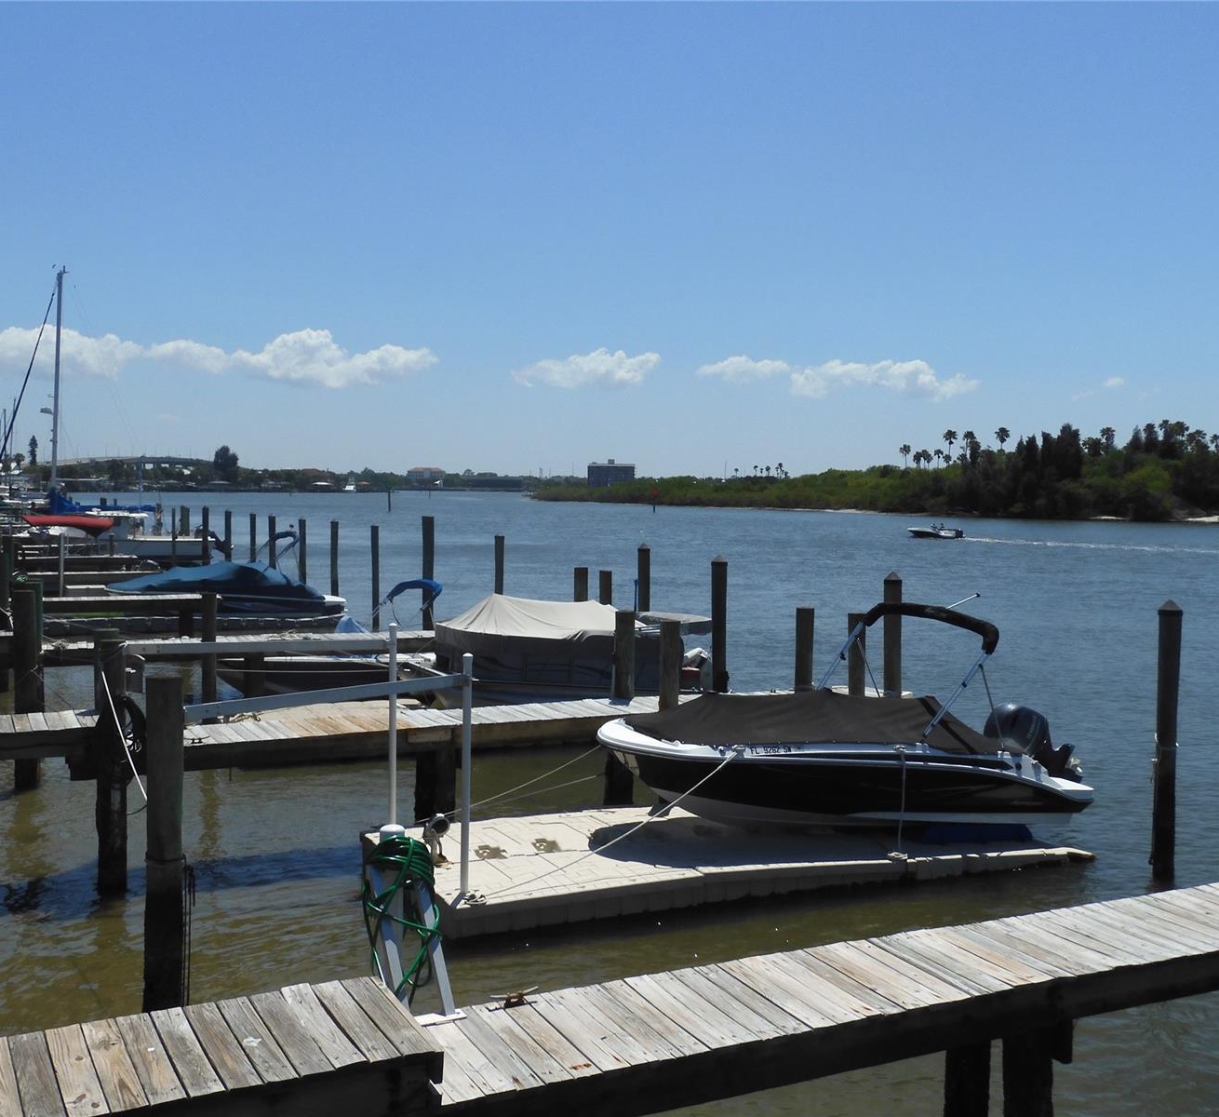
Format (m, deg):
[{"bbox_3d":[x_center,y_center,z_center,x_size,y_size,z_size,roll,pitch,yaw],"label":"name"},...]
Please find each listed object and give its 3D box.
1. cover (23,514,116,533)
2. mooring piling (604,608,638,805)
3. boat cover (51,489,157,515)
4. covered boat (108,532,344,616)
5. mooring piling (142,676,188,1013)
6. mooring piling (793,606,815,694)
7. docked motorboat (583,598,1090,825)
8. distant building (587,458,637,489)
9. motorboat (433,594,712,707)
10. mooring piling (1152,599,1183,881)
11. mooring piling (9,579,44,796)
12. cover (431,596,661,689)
[{"bbox_3d":[-19.227,-1.203,46.016,3.100,0.750,1.300,-1,3,-25],"label":"cover"},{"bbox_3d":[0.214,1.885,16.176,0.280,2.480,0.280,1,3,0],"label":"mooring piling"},{"bbox_3d":[-27.561,-3.017,70.004,5.410,1.421,0.406,-1,3,-23],"label":"boat cover"},{"bbox_3d":[-10.681,0.457,36.008,6.200,2.350,2.350,4,2,-25],"label":"covered boat"},{"bbox_3d":[-3.347,2.208,9.780,0.289,2.627,0.289,-1,3,-23],"label":"mooring piling"},{"bbox_3d":[2.607,1.882,17.284,0.239,2.448,0.239,-1,3,-23],"label":"mooring piling"},{"bbox_3d":[2.865,1.726,14.707,6.463,2.436,2.436,4,2,-21],"label":"docked motorboat"},{"bbox_3d":[1.979,-70.320,1105.803,40.000,26.000,17.000,0,3,0],"label":"distant building"},{"bbox_3d":[-0.704,1.579,20.836,4.550,1.900,2.300,4,2,-17],"label":"motorboat"},{"bbox_3d":[5.831,1.888,13.465,0.250,2.910,0.250,1,3,0],"label":"mooring piling"},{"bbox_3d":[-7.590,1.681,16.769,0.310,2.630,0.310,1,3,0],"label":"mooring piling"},{"bbox_3d":[-0.792,1.291,22.553,3.755,1.472,2.436,4,1,-23],"label":"cover"}]

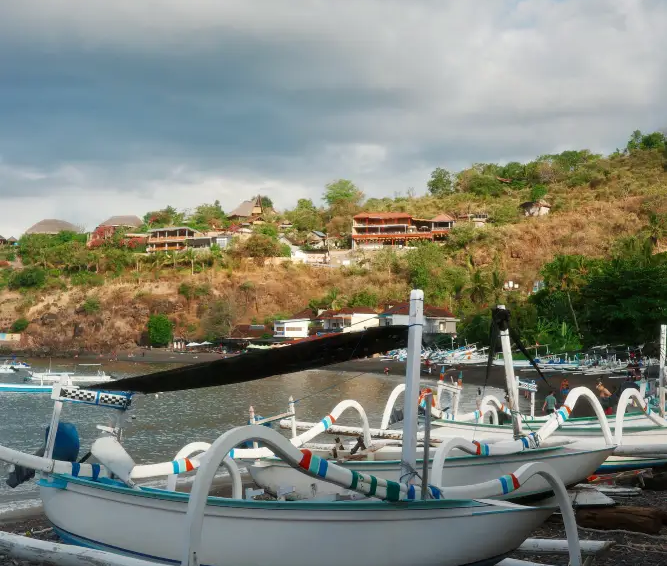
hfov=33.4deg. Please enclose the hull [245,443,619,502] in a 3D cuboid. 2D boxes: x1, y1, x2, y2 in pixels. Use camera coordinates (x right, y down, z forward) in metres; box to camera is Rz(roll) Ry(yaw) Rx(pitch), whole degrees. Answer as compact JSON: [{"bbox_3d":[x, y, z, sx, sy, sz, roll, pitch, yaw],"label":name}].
[{"bbox_3d":[0.981,2.422,13.904,5.606,0.854,0.740,-7,1,39],"label":"hull"}]

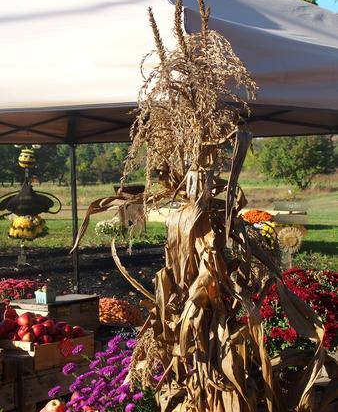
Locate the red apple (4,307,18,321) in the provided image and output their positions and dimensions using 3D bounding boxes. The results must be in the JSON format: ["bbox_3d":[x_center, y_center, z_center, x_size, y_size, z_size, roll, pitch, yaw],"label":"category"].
[{"bbox_3d":[-0.908,0.626,5.100,0.077,0.072,0.077,-1,0,0],"label":"red apple"}]

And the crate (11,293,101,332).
[{"bbox_3d":[-0.725,0.748,5.689,0.303,0.290,0.523,-1,0,31],"label":"crate"}]

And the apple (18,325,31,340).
[{"bbox_3d":[-0.804,0.704,4.920,0.073,0.068,0.073,-1,0,0],"label":"apple"}]

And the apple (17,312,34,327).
[{"bbox_3d":[-0.816,0.645,5.030,0.080,0.074,0.080,-1,0,0],"label":"apple"}]

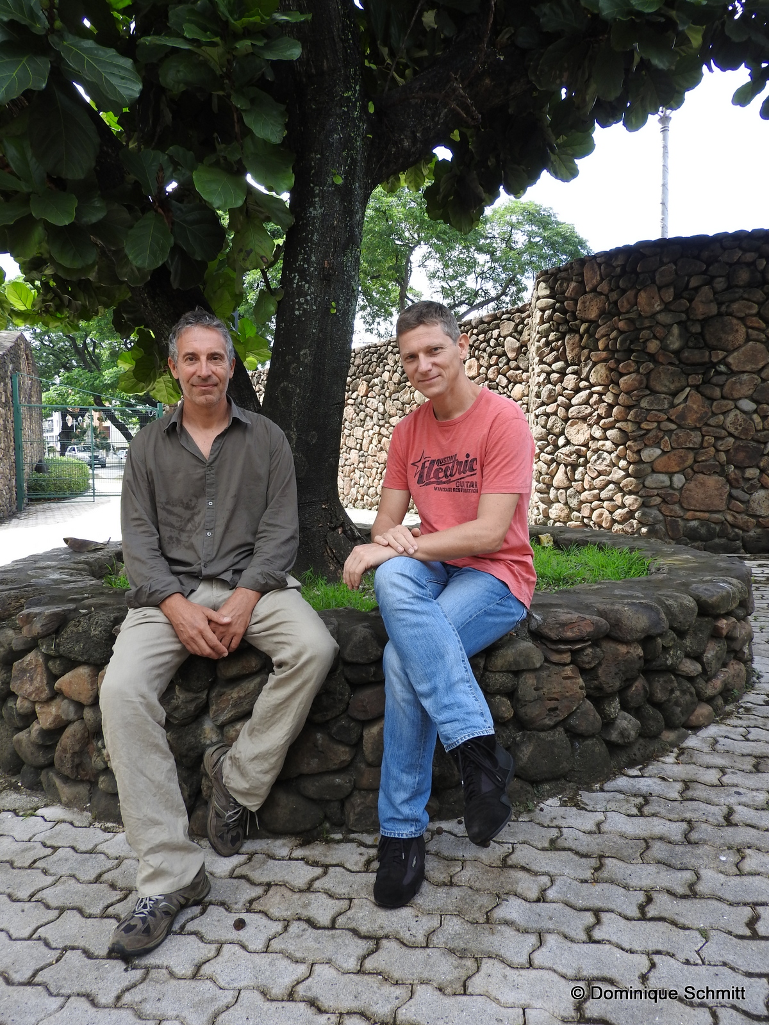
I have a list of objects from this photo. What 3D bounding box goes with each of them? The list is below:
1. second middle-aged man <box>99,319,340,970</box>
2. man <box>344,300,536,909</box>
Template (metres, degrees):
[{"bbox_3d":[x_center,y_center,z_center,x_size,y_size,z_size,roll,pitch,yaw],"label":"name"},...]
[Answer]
[{"bbox_3d":[-0.432,0.203,1.930,0.560,1.530,0.700,-1,4,-9],"label":"second middle-aged man"},{"bbox_3d":[0.190,0.185,1.930,0.490,1.490,0.670,2,5,27],"label":"man"}]

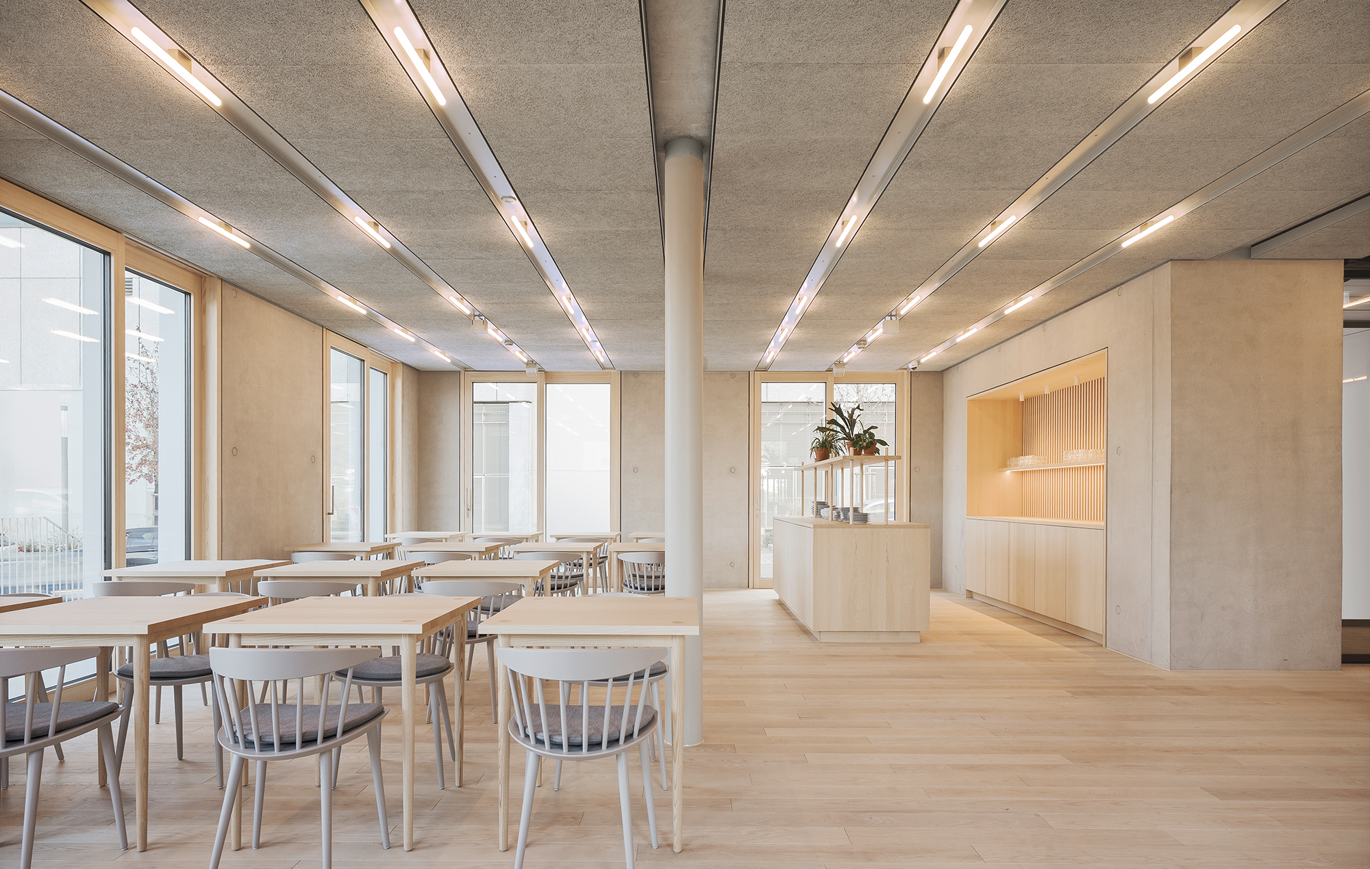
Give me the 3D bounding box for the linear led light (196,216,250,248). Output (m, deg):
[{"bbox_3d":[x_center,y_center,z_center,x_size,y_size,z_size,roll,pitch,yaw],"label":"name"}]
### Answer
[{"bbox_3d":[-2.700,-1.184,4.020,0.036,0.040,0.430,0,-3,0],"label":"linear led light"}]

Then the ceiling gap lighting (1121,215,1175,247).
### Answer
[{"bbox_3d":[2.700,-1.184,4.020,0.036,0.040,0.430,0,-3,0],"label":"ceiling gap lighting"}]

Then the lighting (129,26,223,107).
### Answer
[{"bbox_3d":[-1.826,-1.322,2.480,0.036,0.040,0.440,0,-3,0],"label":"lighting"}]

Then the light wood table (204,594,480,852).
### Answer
[{"bbox_3d":[-1.196,1.021,2.519,0.709,0.755,0.643,0,-4,0],"label":"light wood table"}]

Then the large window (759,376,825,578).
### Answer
[{"bbox_3d":[1.351,0.571,8.600,0.860,2.490,0.090,0,-3,0],"label":"large window"}]

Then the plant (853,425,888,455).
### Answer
[{"bbox_3d":[1.532,0.051,5.650,0.280,0.260,0.260,0,-3,0],"label":"plant"}]

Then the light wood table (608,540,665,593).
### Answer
[{"bbox_3d":[-0.281,1.290,5.386,0.500,0.745,0.510,0,-4,0],"label":"light wood table"}]

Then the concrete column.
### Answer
[{"bbox_3d":[0.000,0.045,3.264,0.184,2.846,0.184,0,-2,0],"label":"concrete column"}]

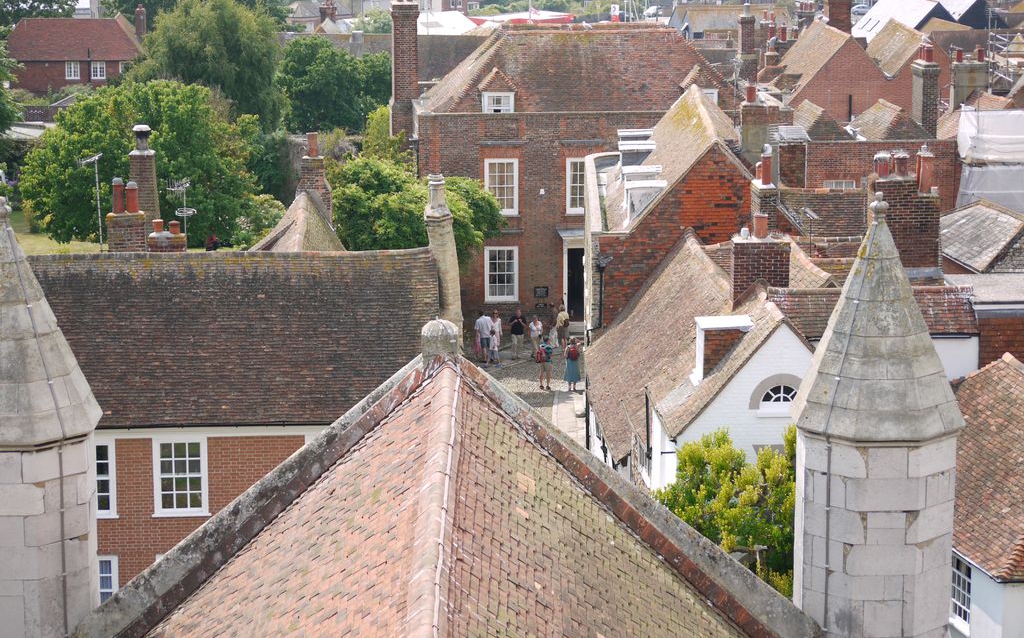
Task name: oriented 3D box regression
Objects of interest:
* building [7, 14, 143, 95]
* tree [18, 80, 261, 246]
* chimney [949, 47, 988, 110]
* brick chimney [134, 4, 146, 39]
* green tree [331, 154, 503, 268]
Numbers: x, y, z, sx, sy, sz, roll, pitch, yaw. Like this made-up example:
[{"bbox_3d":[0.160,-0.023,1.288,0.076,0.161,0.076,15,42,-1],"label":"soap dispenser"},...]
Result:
[{"bbox_3d":[-28.052,-17.335,174.001,8.878,4.869,5.600,0,11,-2],"label":"building"},{"bbox_3d":[-16.440,-7.039,117.500,10.400,7.000,9.500,0,11,0],"label":"tree"},{"bbox_3d":[20.105,-10.569,117.000,1.600,2.900,1.000,0,11,0],"label":"chimney"},{"bbox_3d":[-25.800,-20.603,185.000,0.770,2.650,0.720,-1,11,-5],"label":"brick chimney"},{"bbox_3d":[-3.040,-1.566,83.668,5.400,6.665,5.000,0,11,0],"label":"green tree"}]

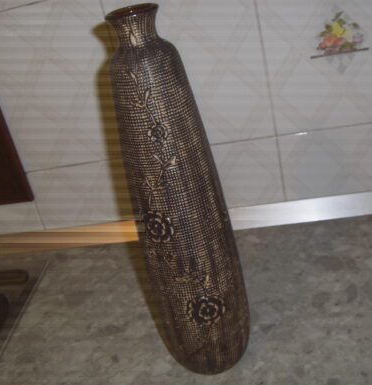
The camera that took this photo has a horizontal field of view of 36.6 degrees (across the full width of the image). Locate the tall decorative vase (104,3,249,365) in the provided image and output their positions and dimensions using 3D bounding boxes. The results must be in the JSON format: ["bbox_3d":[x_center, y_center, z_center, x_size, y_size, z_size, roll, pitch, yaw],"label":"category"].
[{"bbox_3d":[-0.006,0.018,0.583,0.104,0.408,0.104,-14,28,-1],"label":"tall decorative vase"}]

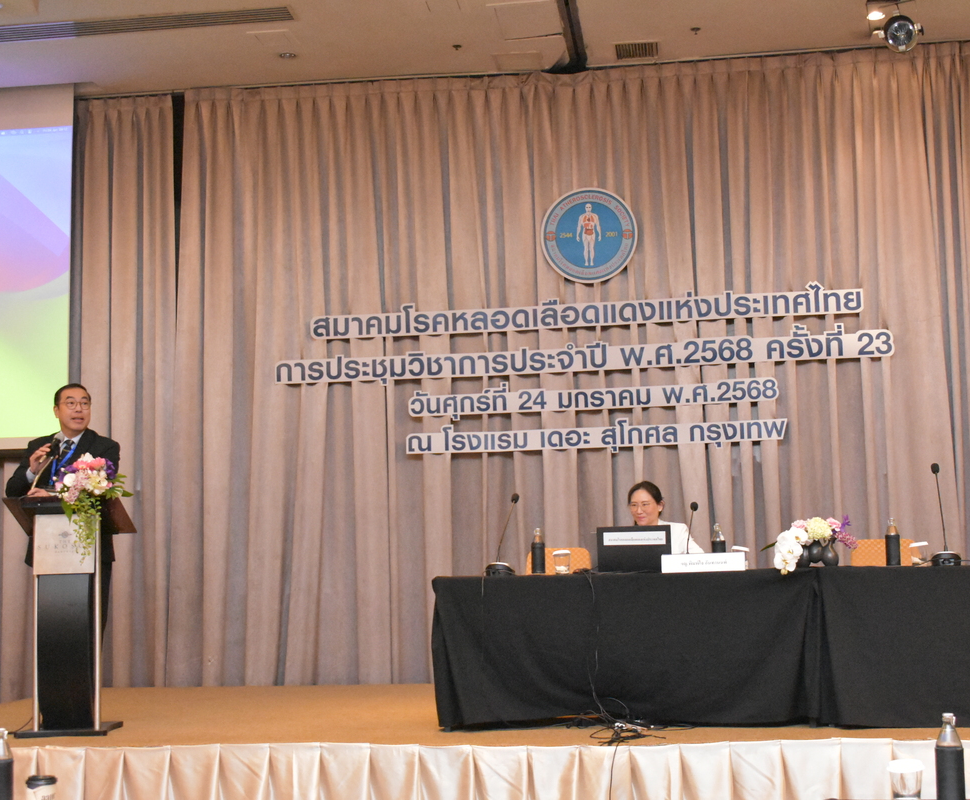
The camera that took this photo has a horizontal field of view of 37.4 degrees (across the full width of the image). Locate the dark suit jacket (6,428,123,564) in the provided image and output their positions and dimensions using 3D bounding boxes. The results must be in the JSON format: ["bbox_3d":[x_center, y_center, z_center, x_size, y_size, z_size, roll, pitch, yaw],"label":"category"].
[{"bbox_3d":[-2.250,0.517,7.710,0.620,0.730,0.420,0,-7,-13],"label":"dark suit jacket"}]

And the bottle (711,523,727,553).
[{"bbox_3d":[1.157,0.727,7.111,0.071,0.231,0.071,-2,-6,6],"label":"bottle"}]

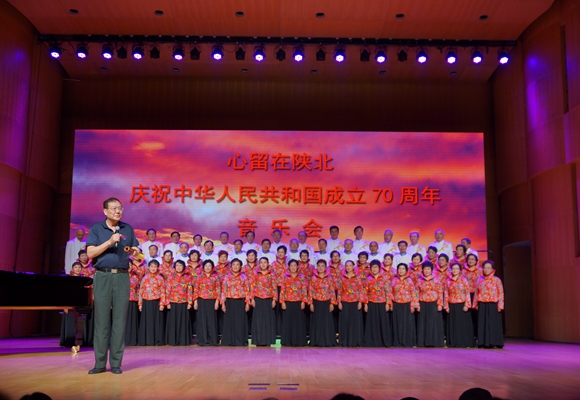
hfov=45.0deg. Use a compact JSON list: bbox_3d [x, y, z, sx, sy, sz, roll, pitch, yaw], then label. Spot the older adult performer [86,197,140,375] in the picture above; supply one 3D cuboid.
[{"bbox_3d":[-1.837,0.883,7.285,0.580,1.770,0.420,3,-9,-18],"label":"older adult performer"}]

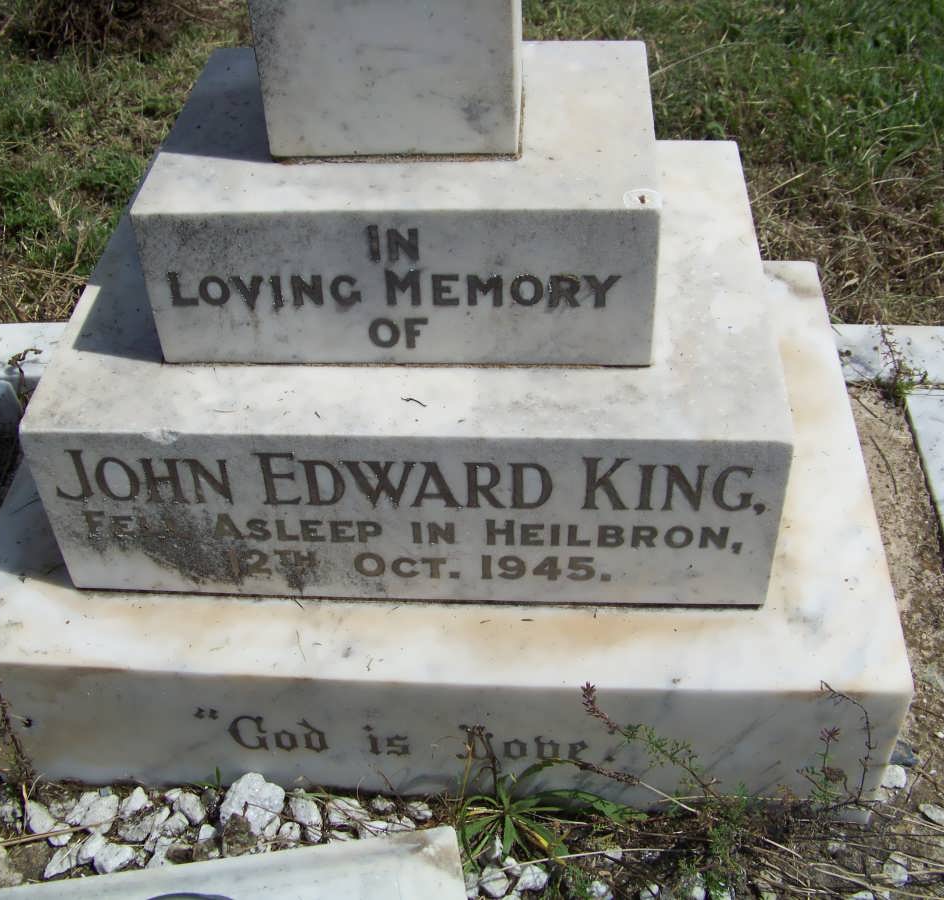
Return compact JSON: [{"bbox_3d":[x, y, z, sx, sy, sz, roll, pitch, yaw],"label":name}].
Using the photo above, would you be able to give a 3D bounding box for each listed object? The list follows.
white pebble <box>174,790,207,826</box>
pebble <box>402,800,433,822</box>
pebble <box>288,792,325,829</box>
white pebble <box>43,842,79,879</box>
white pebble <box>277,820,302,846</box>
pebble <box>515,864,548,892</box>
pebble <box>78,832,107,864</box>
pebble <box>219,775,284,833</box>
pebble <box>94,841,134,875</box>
[{"bbox_3d":[-0.242,0.308,1.072,0.026,0.020,0.034,1,43,5],"label":"white pebble"},{"bbox_3d":[-0.041,0.278,0.959,0.021,0.015,0.015,-7,42,-4],"label":"pebble"},{"bbox_3d":[-0.141,0.307,1.066,0.029,0.022,0.035,1,43,5],"label":"pebble"},{"bbox_3d":[-0.309,0.310,0.940,0.029,0.017,0.017,-21,45,-19],"label":"white pebble"},{"bbox_3d":[-0.155,0.325,1.057,0.022,0.017,0.023,1,43,5],"label":"white pebble"},{"bbox_3d":[0.049,0.349,1.019,0.026,0.018,0.025,1,43,5],"label":"pebble"},{"bbox_3d":[-0.288,0.303,0.946,0.016,0.017,0.026,15,45,19],"label":"pebble"},{"bbox_3d":[-0.187,0.301,1.063,0.054,0.038,0.056,1,43,5],"label":"pebble"},{"bbox_3d":[-0.269,0.306,0.940,0.029,0.019,0.022,-21,45,-18],"label":"pebble"}]

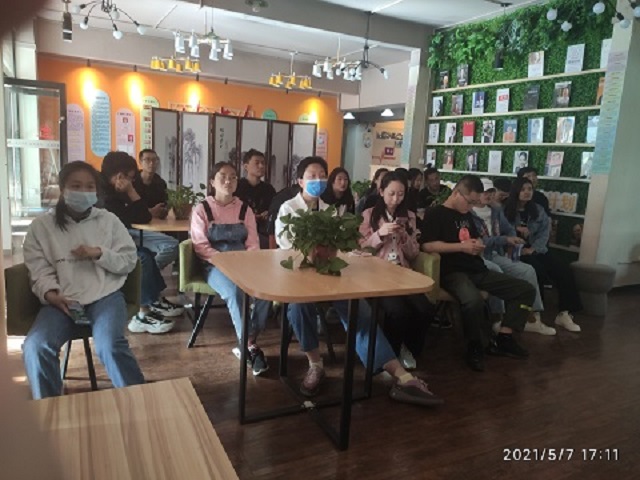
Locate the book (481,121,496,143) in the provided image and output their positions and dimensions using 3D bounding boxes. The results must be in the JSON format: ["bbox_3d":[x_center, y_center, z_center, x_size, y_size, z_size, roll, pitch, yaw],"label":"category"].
[{"bbox_3d":[2.102,-1.346,5.985,0.030,0.265,0.190,-2,11,-29],"label":"book"}]

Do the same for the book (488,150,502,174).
[{"bbox_3d":[2.156,-0.957,5.911,0.030,0.262,0.192,-2,11,-29],"label":"book"}]

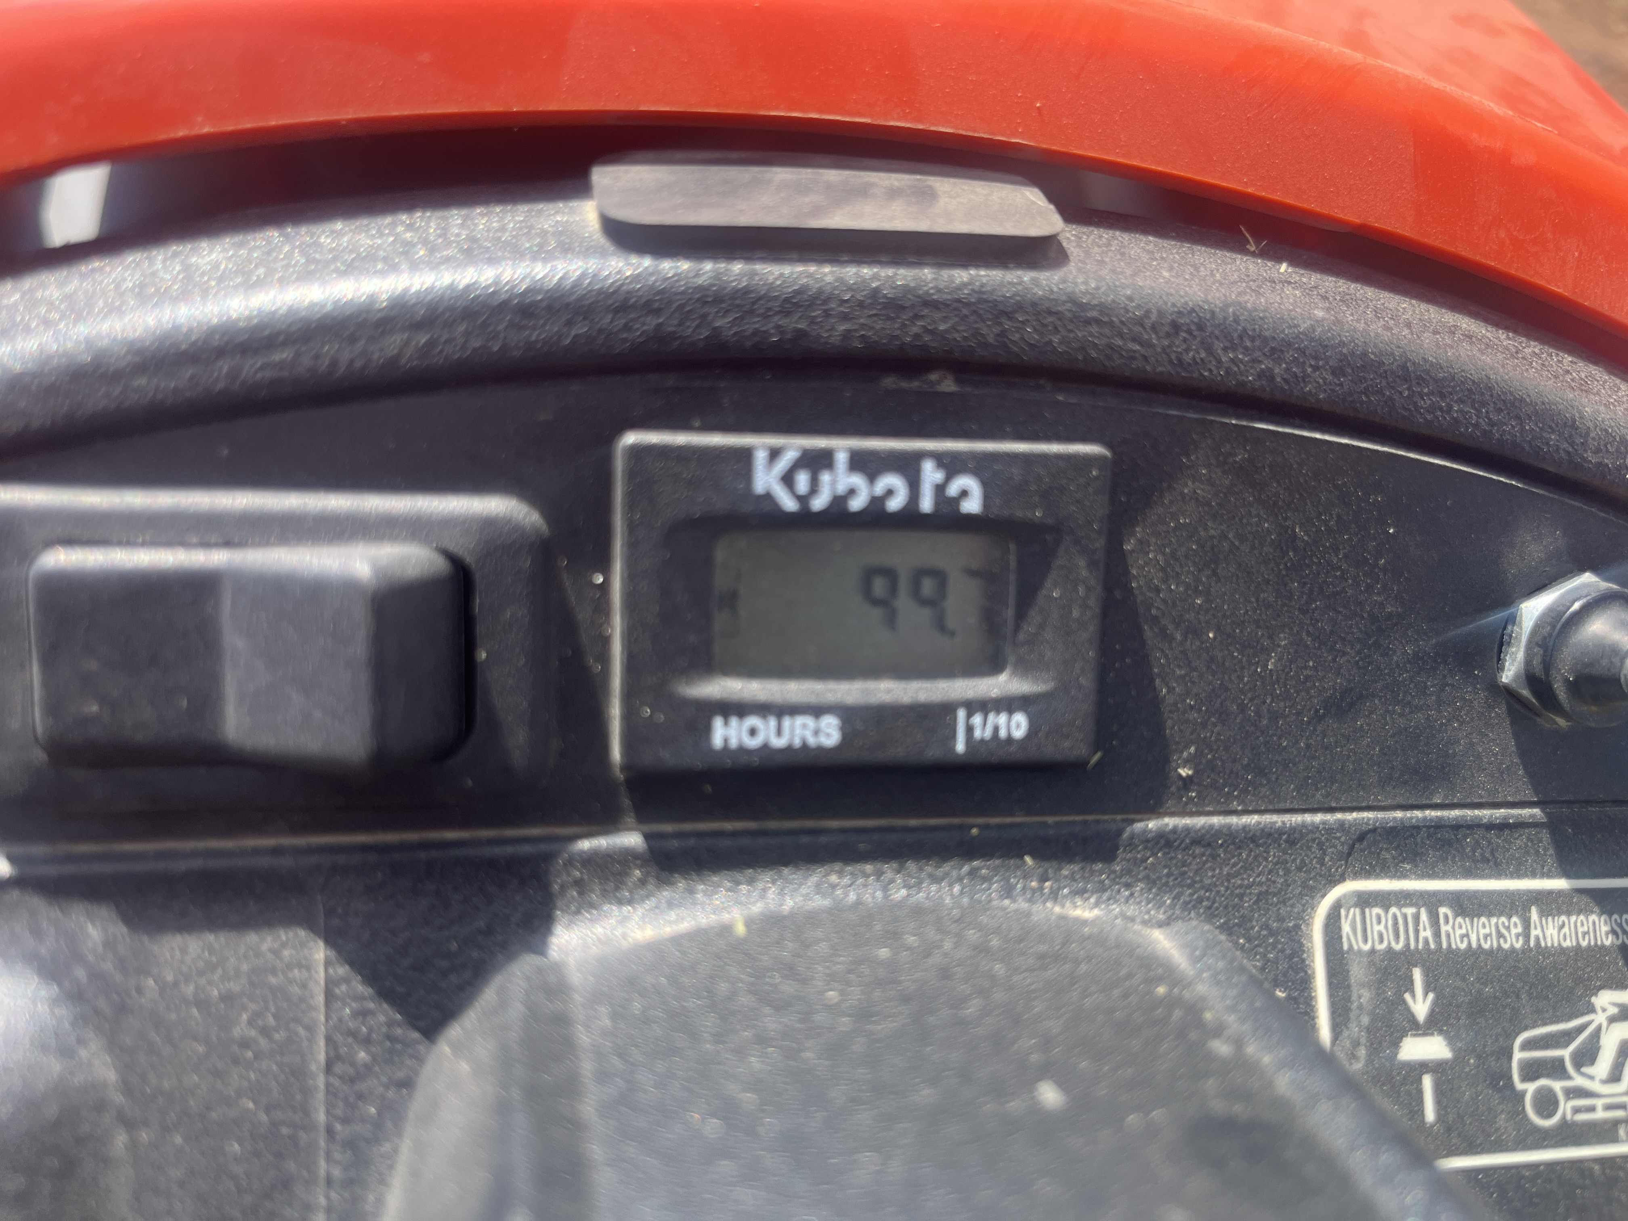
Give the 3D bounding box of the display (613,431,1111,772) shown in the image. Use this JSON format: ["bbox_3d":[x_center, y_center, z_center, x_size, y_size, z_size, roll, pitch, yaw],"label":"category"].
[{"bbox_3d":[0.004,-0.001,0.117,0.045,0.031,0.010,1,7,-7],"label":"display"}]

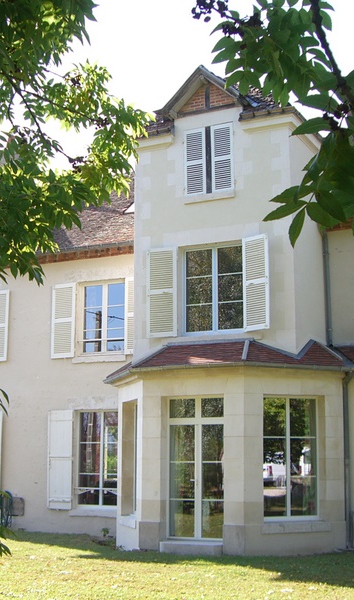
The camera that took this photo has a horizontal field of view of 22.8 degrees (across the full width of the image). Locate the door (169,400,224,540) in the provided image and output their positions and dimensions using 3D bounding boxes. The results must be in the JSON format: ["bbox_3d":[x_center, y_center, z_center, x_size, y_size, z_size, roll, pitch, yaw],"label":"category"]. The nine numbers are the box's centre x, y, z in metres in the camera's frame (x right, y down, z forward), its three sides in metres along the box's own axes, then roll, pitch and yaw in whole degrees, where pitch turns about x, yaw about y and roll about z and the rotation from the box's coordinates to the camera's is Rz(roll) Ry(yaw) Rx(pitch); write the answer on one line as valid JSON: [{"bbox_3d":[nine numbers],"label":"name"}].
[{"bbox_3d":[0.350,3.007,15.767,1.160,2.520,0.080,-5,-11,25],"label":"door"}]

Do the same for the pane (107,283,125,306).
[{"bbox_3d":[-1.372,-0.113,20.059,0.465,0.487,0.030,-5,-10,29],"label":"pane"}]

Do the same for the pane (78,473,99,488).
[{"bbox_3d":[-1.860,3.875,18.749,0.506,0.293,0.030,-5,-11,26],"label":"pane"}]

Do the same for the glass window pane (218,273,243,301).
[{"bbox_3d":[1.021,-0.217,16.609,0.529,0.518,0.030,-5,-10,29],"label":"glass window pane"}]

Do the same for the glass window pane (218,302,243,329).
[{"bbox_3d":[1.018,0.300,16.562,0.540,0.530,0.040,-5,-11,25],"label":"glass window pane"}]

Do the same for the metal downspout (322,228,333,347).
[{"bbox_3d":[2.969,-0.269,17.310,0.100,2.383,0.100,-5,-10,29],"label":"metal downspout"}]

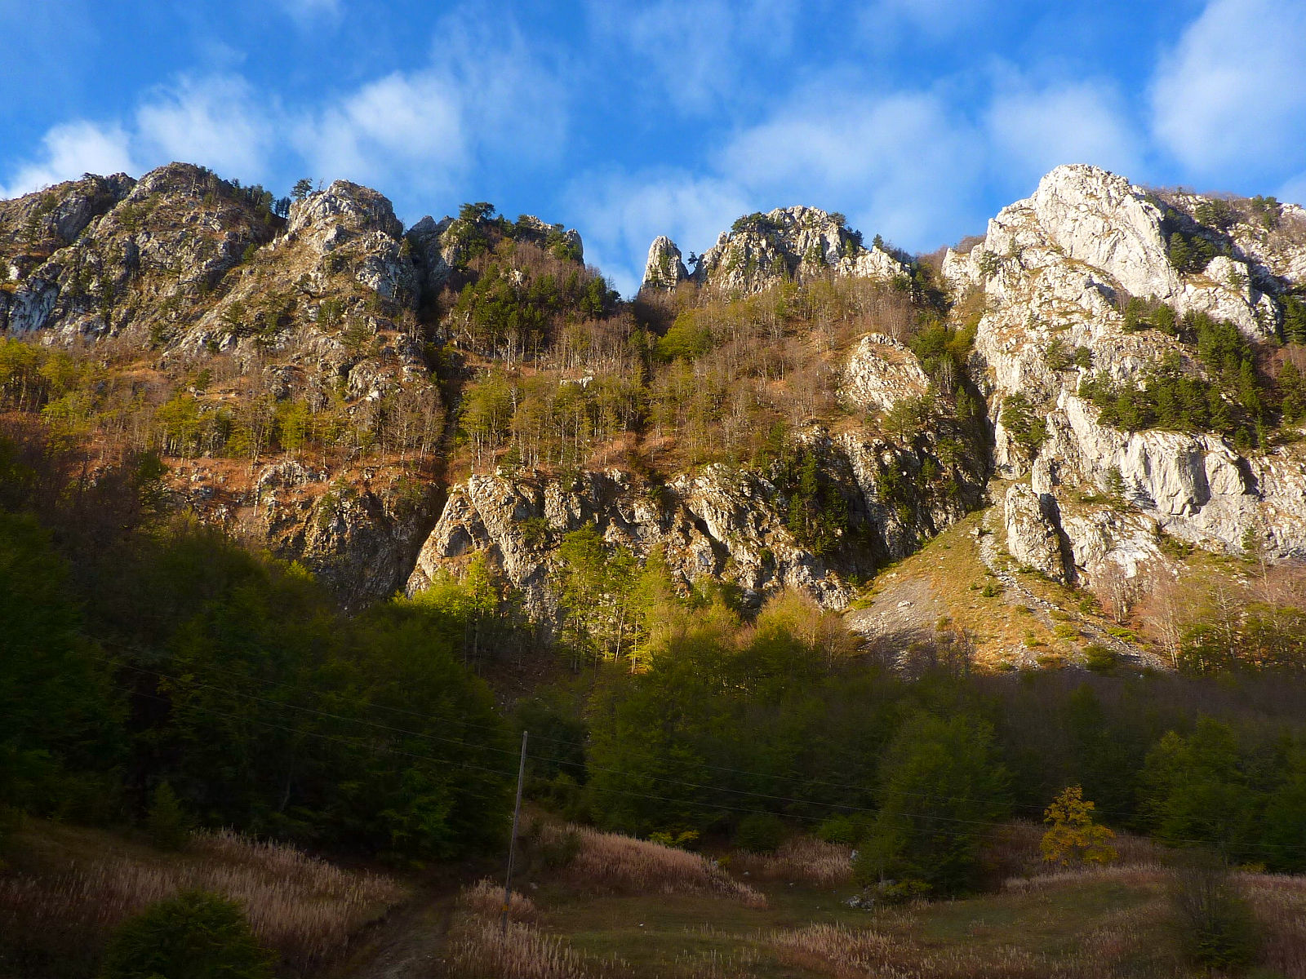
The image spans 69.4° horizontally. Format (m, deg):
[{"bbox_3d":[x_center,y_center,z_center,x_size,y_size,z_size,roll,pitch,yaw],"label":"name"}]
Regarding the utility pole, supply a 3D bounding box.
[{"bbox_3d":[-5.726,14.259,39.159,0.210,8.200,0.210,6,-17,-6],"label":"utility pole"}]

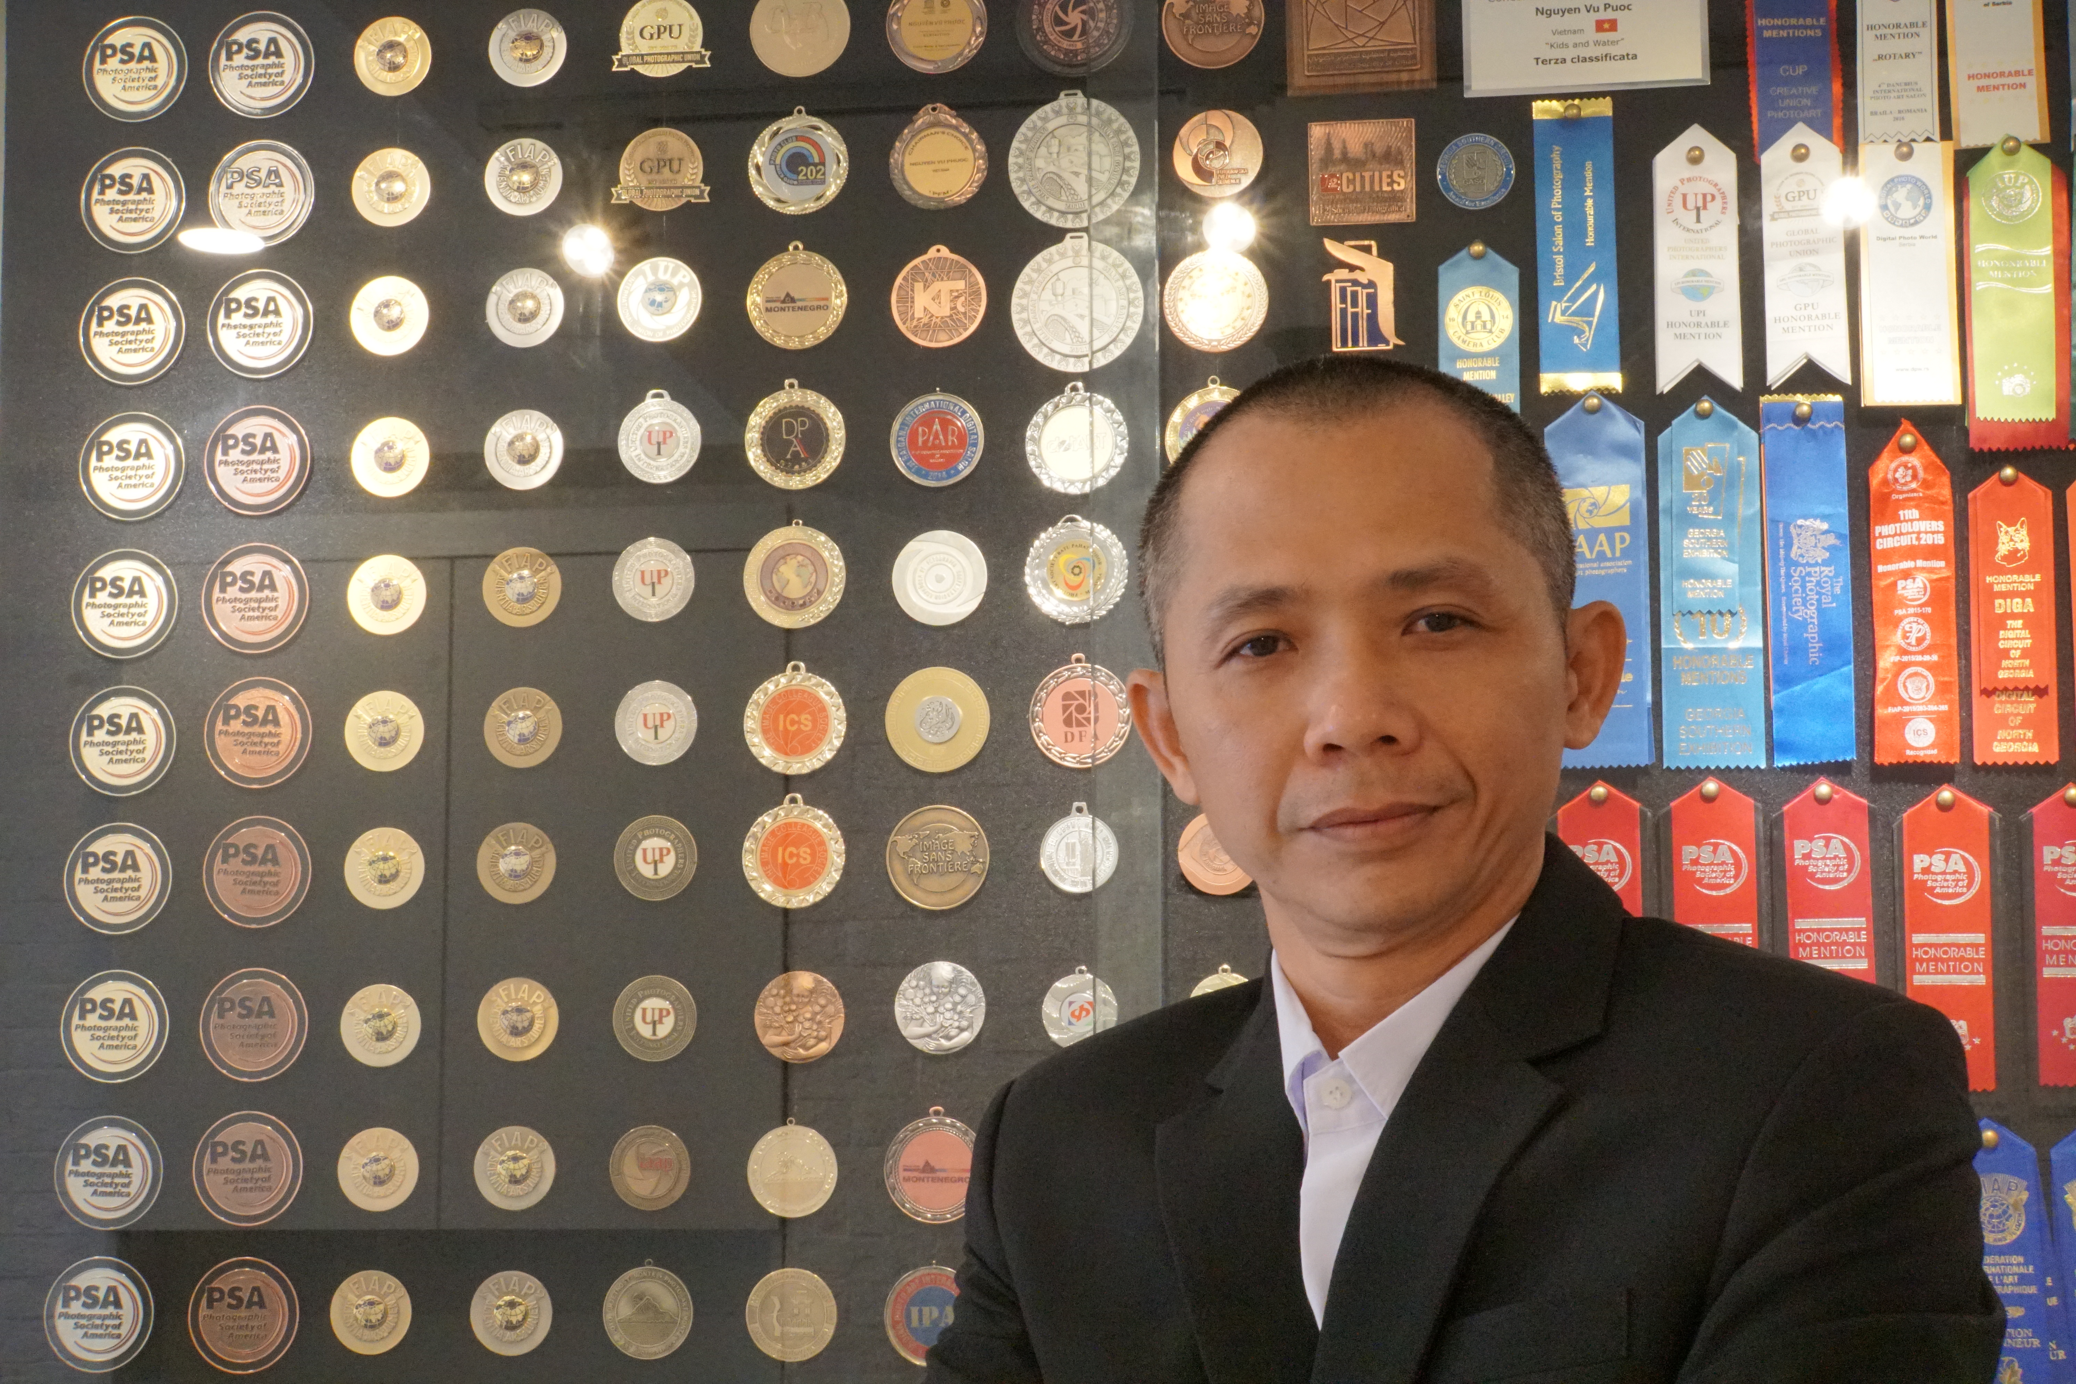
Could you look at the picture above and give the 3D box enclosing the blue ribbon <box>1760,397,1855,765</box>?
[{"bbox_3d":[0.462,-0.067,1.902,0.048,0.224,0.006,-1,-6,7],"label":"blue ribbon"}]

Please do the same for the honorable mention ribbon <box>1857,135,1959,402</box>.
[{"bbox_3d":[0.514,-0.247,1.870,0.056,0.160,0.004,-1,-6,7],"label":"honorable mention ribbon"}]

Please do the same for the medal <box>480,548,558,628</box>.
[{"bbox_3d":[-0.335,-0.068,2.047,0.053,0.052,0.005,-1,-7,7],"label":"medal"}]

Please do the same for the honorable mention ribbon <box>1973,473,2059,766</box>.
[{"bbox_3d":[0.580,-0.045,1.884,0.049,0.178,0.006,0,-6,7],"label":"honorable mention ribbon"}]

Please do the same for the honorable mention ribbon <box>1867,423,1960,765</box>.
[{"bbox_3d":[0.517,-0.060,1.871,0.049,0.205,0.008,0,-6,7],"label":"honorable mention ribbon"}]

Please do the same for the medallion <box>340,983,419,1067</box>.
[{"bbox_3d":[-0.402,0.203,1.935,0.049,0.050,0.007,-1,-6,7],"label":"medallion"}]

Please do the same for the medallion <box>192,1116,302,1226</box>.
[{"bbox_3d":[-0.506,0.306,2.025,0.073,0.070,0.008,-1,-7,7],"label":"medallion"}]

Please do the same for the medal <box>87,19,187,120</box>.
[{"bbox_3d":[-0.576,-0.397,2.023,0.068,0.068,0.006,-1,-6,7],"label":"medal"}]

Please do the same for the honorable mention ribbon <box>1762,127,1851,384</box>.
[{"bbox_3d":[0.461,-0.264,1.901,0.049,0.161,0.007,-1,-7,7],"label":"honorable mention ribbon"}]

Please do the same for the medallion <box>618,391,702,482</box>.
[{"bbox_3d":[-0.244,-0.165,2.047,0.056,0.060,0.005,-1,-7,7],"label":"medallion"}]

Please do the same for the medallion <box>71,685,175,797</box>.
[{"bbox_3d":[-0.575,0.031,1.991,0.070,0.070,0.007,-1,-7,7],"label":"medallion"}]

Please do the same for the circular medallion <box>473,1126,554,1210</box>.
[{"bbox_3d":[-0.311,0.283,1.880,0.050,0.050,0.005,-1,-7,7],"label":"circular medallion"}]

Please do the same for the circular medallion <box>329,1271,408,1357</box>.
[{"bbox_3d":[-0.423,0.393,2.006,0.052,0.053,0.005,-1,-7,7],"label":"circular medallion"}]

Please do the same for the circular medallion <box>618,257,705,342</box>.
[{"bbox_3d":[-0.234,-0.245,1.964,0.053,0.053,0.005,-1,-6,7],"label":"circular medallion"}]

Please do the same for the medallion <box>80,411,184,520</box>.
[{"bbox_3d":[-0.575,-0.143,2.011,0.070,0.070,0.007,-1,-7,7],"label":"medallion"}]

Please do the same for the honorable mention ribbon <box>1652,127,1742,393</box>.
[{"bbox_3d":[0.402,-0.264,1.931,0.051,0.167,0.006,-1,-6,7],"label":"honorable mention ribbon"}]

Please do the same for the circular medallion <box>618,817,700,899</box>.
[{"bbox_3d":[-0.238,0.104,1.974,0.053,0.053,0.005,-1,-6,7],"label":"circular medallion"}]

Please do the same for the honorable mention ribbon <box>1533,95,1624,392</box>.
[{"bbox_3d":[0.338,-0.280,1.985,0.051,0.189,0.005,-1,-7,7],"label":"honorable mention ribbon"}]

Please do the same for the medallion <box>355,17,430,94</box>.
[{"bbox_3d":[-0.412,-0.406,2.022,0.051,0.051,0.006,-1,-7,7],"label":"medallion"}]

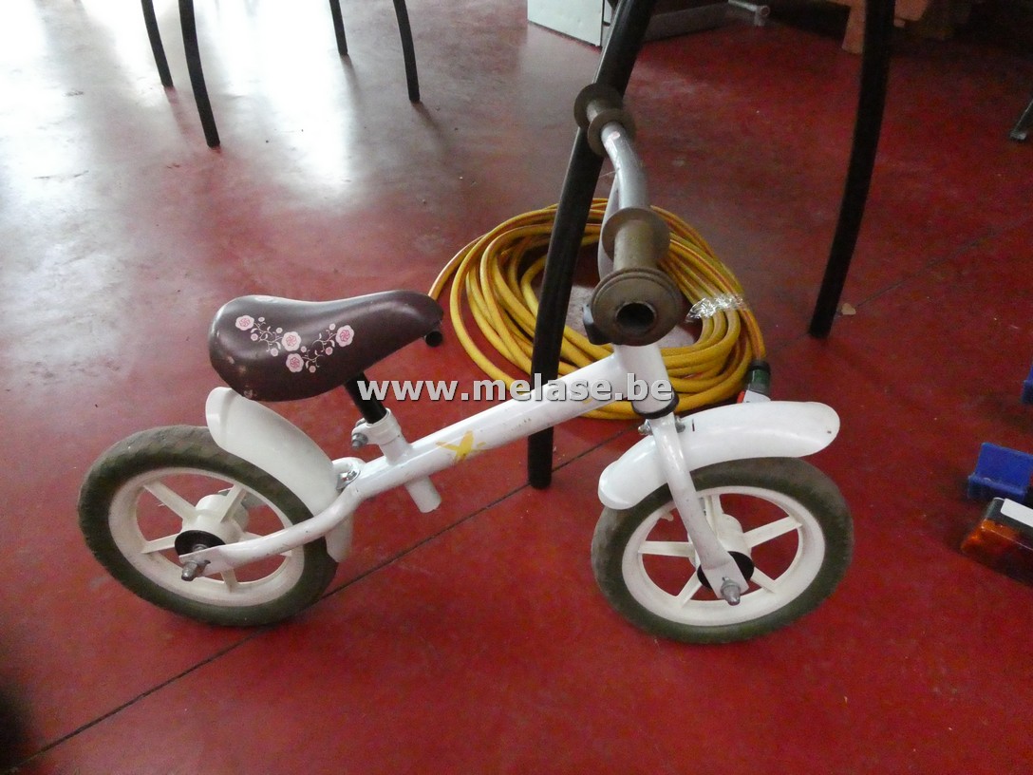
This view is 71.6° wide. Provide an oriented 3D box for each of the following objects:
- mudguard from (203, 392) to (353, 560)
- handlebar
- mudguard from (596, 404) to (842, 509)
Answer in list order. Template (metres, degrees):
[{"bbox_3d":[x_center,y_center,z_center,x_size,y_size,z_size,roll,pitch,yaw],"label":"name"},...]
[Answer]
[{"bbox_3d":[-0.243,0.095,0.762,0.126,0.211,0.078,3,34,2],"label":"mudguard"},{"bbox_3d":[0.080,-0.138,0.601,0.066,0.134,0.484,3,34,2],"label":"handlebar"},{"bbox_3d":[0.203,0.066,0.734,0.235,0.113,0.074,1,33,-1],"label":"mudguard"}]

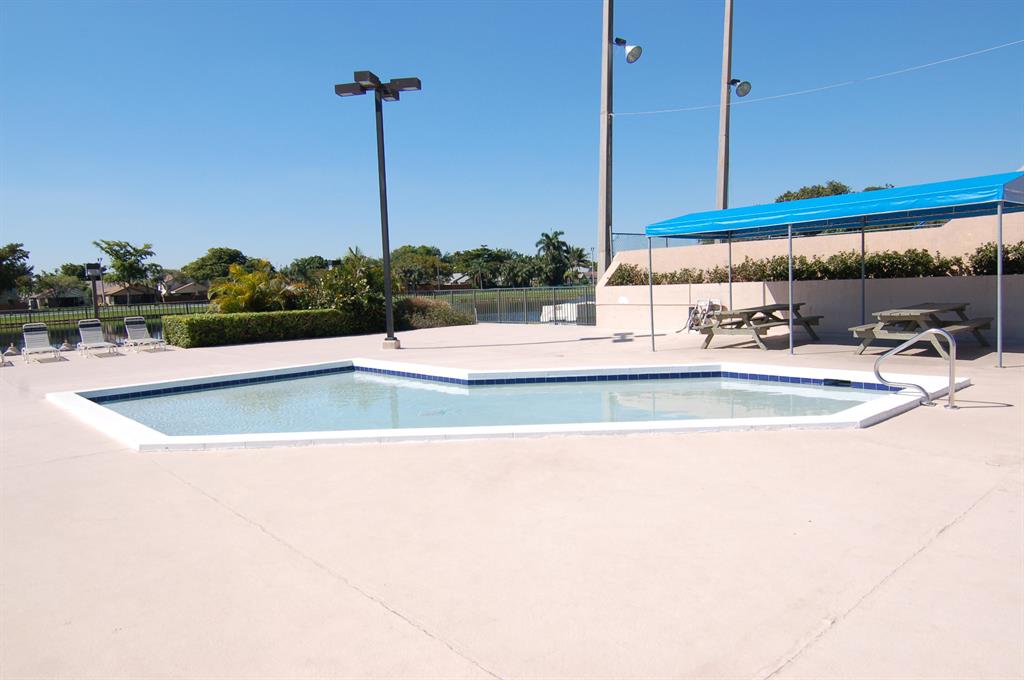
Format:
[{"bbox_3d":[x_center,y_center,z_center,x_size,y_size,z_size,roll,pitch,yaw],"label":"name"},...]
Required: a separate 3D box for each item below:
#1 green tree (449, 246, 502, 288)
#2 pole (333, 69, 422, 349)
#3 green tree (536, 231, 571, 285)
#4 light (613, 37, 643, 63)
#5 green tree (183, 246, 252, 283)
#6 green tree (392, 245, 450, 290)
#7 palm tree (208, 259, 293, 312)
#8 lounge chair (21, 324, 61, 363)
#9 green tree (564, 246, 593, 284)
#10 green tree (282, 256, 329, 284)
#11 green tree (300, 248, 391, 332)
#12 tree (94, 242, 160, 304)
[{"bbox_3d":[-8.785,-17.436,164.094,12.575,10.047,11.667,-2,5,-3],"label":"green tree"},{"bbox_3d":[-3.105,-3.047,16.731,1.950,6.470,1.950,-1,5,13],"label":"pole"},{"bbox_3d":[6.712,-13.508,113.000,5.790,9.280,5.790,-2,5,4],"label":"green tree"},{"bbox_3d":[3.679,-9.197,21.622,0.900,0.800,0.650,1,6,30],"label":"light"},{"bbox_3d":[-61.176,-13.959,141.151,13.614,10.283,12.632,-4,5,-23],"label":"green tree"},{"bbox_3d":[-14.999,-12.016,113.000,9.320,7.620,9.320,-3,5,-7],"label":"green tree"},{"bbox_3d":[-8.650,-1.347,22.638,2.700,2.710,2.700,-4,5,-21],"label":"palm tree"},{"bbox_3d":[-11.586,0.041,16.747,0.660,0.910,1.600,-6,6,-40],"label":"lounge chair"},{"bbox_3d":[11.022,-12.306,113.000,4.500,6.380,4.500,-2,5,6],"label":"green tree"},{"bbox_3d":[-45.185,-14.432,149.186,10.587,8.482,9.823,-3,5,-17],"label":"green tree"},{"bbox_3d":[-5.664,-1.635,23.204,2.970,2.960,2.670,-3,5,-13],"label":"green tree"},{"bbox_3d":[-59.369,-10.395,105.000,10.160,9.860,9.650,-5,5,-29],"label":"tree"}]

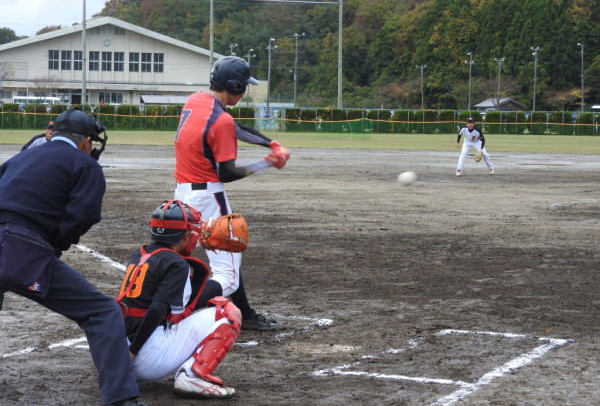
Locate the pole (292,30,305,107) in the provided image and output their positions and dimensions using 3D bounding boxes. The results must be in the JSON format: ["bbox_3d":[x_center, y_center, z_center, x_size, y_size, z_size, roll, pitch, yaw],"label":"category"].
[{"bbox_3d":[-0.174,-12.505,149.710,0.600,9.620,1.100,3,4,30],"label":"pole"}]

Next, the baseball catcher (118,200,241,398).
[{"bbox_3d":[-0.557,0.441,7.342,0.800,0.940,0.750,-2,5,-40],"label":"baseball catcher"}]

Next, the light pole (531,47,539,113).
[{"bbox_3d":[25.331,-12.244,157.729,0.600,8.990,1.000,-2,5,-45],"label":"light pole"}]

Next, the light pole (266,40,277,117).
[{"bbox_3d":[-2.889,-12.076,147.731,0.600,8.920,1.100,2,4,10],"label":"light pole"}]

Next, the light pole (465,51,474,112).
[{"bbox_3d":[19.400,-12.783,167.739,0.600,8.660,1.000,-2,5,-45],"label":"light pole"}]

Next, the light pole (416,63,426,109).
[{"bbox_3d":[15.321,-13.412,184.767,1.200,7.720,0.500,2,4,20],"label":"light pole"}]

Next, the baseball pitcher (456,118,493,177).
[{"bbox_3d":[4.133,-1.368,34.758,0.950,1.400,0.650,1,3,6],"label":"baseball pitcher"}]

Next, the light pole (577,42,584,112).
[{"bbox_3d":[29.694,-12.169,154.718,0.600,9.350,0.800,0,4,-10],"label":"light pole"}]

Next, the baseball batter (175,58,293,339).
[{"bbox_3d":[-0.426,-0.045,8.868,0.900,1.730,0.780,-1,4,-28],"label":"baseball batter"}]

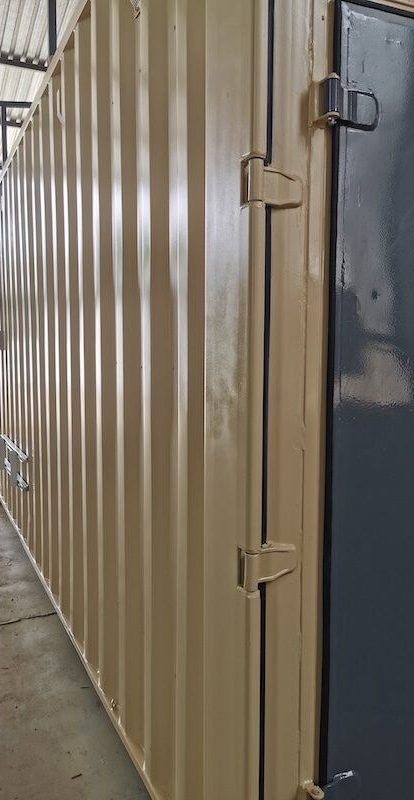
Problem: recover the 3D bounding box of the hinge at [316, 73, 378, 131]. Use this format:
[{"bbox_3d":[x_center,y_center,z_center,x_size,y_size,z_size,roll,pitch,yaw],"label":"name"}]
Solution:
[{"bbox_3d":[0.313,-0.649,1.366,0.158,0.095,0.055,-2,5,-24],"label":"hinge"}]

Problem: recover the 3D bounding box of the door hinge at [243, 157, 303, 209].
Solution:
[{"bbox_3d":[0.144,-0.453,1.321,0.142,0.099,0.045,-2,5,-24],"label":"door hinge"}]

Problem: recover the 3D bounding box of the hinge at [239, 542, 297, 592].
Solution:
[{"bbox_3d":[0.140,0.369,1.388,0.140,0.095,0.045,-2,5,-24],"label":"hinge"}]

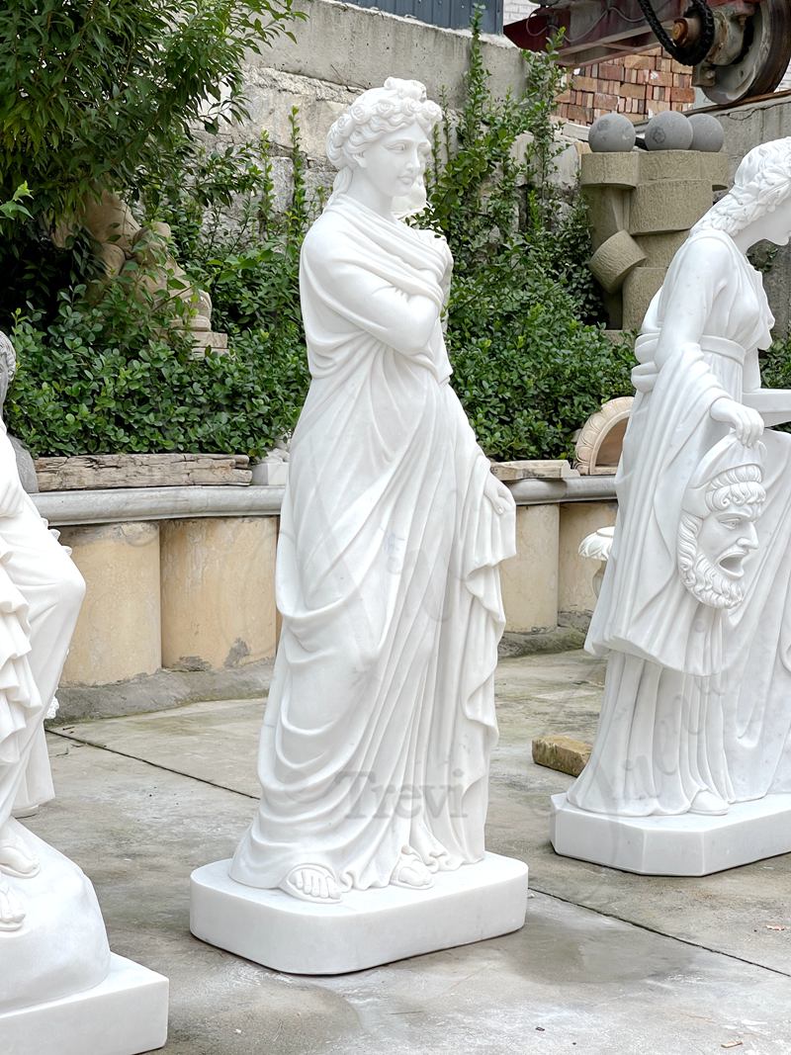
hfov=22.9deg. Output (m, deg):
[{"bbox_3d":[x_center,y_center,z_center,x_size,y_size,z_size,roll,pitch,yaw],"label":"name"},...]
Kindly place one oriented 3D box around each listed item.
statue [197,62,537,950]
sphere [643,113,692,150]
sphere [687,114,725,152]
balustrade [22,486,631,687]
[{"bbox_3d":[-0.078,-0.040,4.313,0.679,1.872,0.538,-4,6,-39],"label":"statue"},{"bbox_3d":[1.442,-2.071,10.300,0.255,0.255,0.255,0,4,0],"label":"sphere"},{"bbox_3d":[1.642,-2.107,10.530,0.255,0.255,0.255,0,4,0],"label":"sphere"},{"bbox_3d":[-0.193,0.165,8.002,3.080,0.693,0.300,-4,6,-42],"label":"balustrade"}]

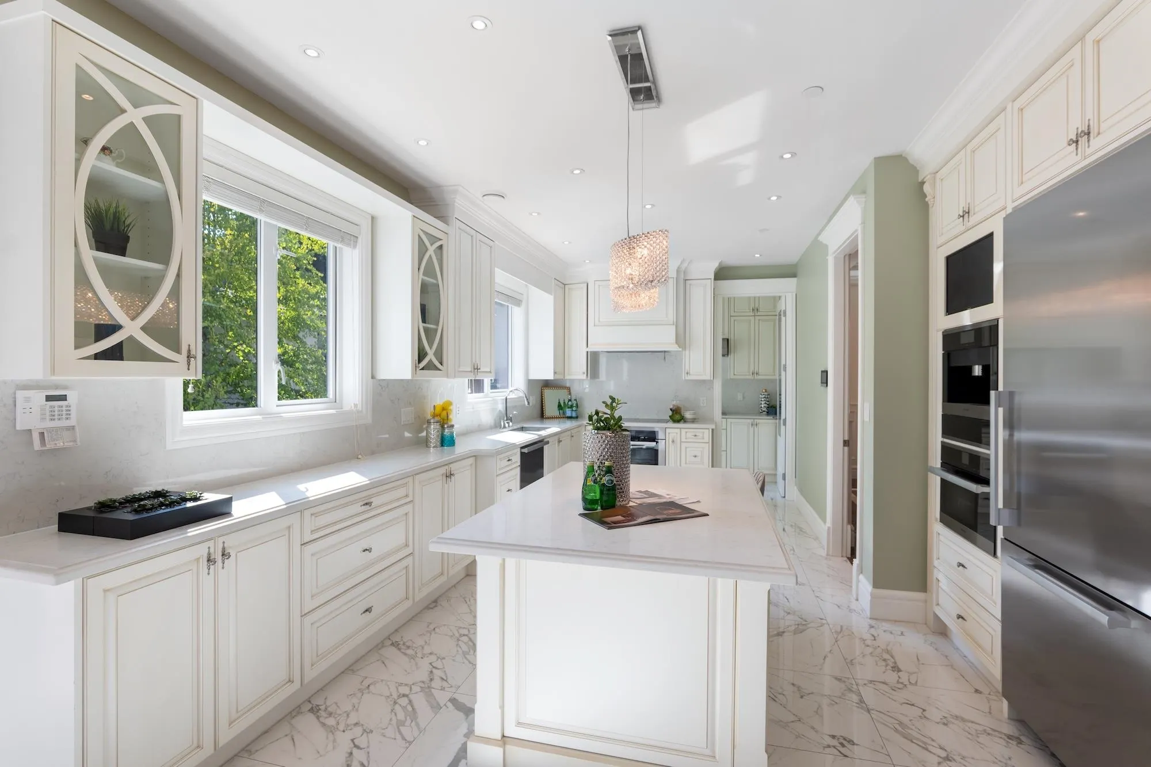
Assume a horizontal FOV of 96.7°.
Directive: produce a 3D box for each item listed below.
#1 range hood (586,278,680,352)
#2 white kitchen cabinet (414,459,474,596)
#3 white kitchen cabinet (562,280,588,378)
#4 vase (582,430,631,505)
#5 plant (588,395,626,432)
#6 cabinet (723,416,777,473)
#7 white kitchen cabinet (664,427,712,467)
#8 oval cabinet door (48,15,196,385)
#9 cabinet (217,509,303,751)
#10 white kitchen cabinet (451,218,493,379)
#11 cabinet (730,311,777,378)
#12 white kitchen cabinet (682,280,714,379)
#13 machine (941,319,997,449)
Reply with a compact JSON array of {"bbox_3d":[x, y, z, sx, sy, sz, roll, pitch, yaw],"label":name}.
[{"bbox_3d":[0.717,-0.768,5.993,1.040,0.790,0.540,0,0,15],"label":"range hood"},{"bbox_3d":[-1.030,0.894,3.357,0.425,0.747,0.744,0,0,16],"label":"white kitchen cabinet"},{"bbox_3d":[0.051,-0.628,6.404,0.285,1.152,0.330,0,0,16],"label":"white kitchen cabinet"},{"bbox_3d":[0.123,0.329,2.025,0.188,0.275,0.188,0,0,0],"label":"vase"},{"bbox_3d":[0.127,0.125,2.064,0.155,0.160,0.150,0,0,15],"label":"plant"},{"bbox_3d":[2.545,0.877,7.392,0.730,0.770,0.600,0,0,15],"label":"cabinet"},{"bbox_3d":[1.334,0.905,6.012,0.520,0.782,0.550,0,0,16],"label":"white kitchen cabinet"},{"bbox_3d":[-1.443,-0.524,1.660,0.030,1.005,0.425,0,0,15],"label":"oval cabinet door"},{"bbox_3d":[-1.403,0.901,2.018,0.425,0.747,0.380,0,0,16],"label":"cabinet"},{"bbox_3d":[-0.939,-0.612,4.020,0.340,1.151,0.672,0,0,16],"label":"white kitchen cabinet"},{"bbox_3d":[2.622,-0.523,7.490,0.690,0.905,0.350,0,0,15],"label":"cabinet"},{"bbox_3d":[1.450,-0.617,6.013,0.330,1.143,0.330,0,0,16],"label":"white kitchen cabinet"},{"bbox_3d":[2.161,0.014,2.479,0.450,0.593,0.587,0,0,16],"label":"machine"}]

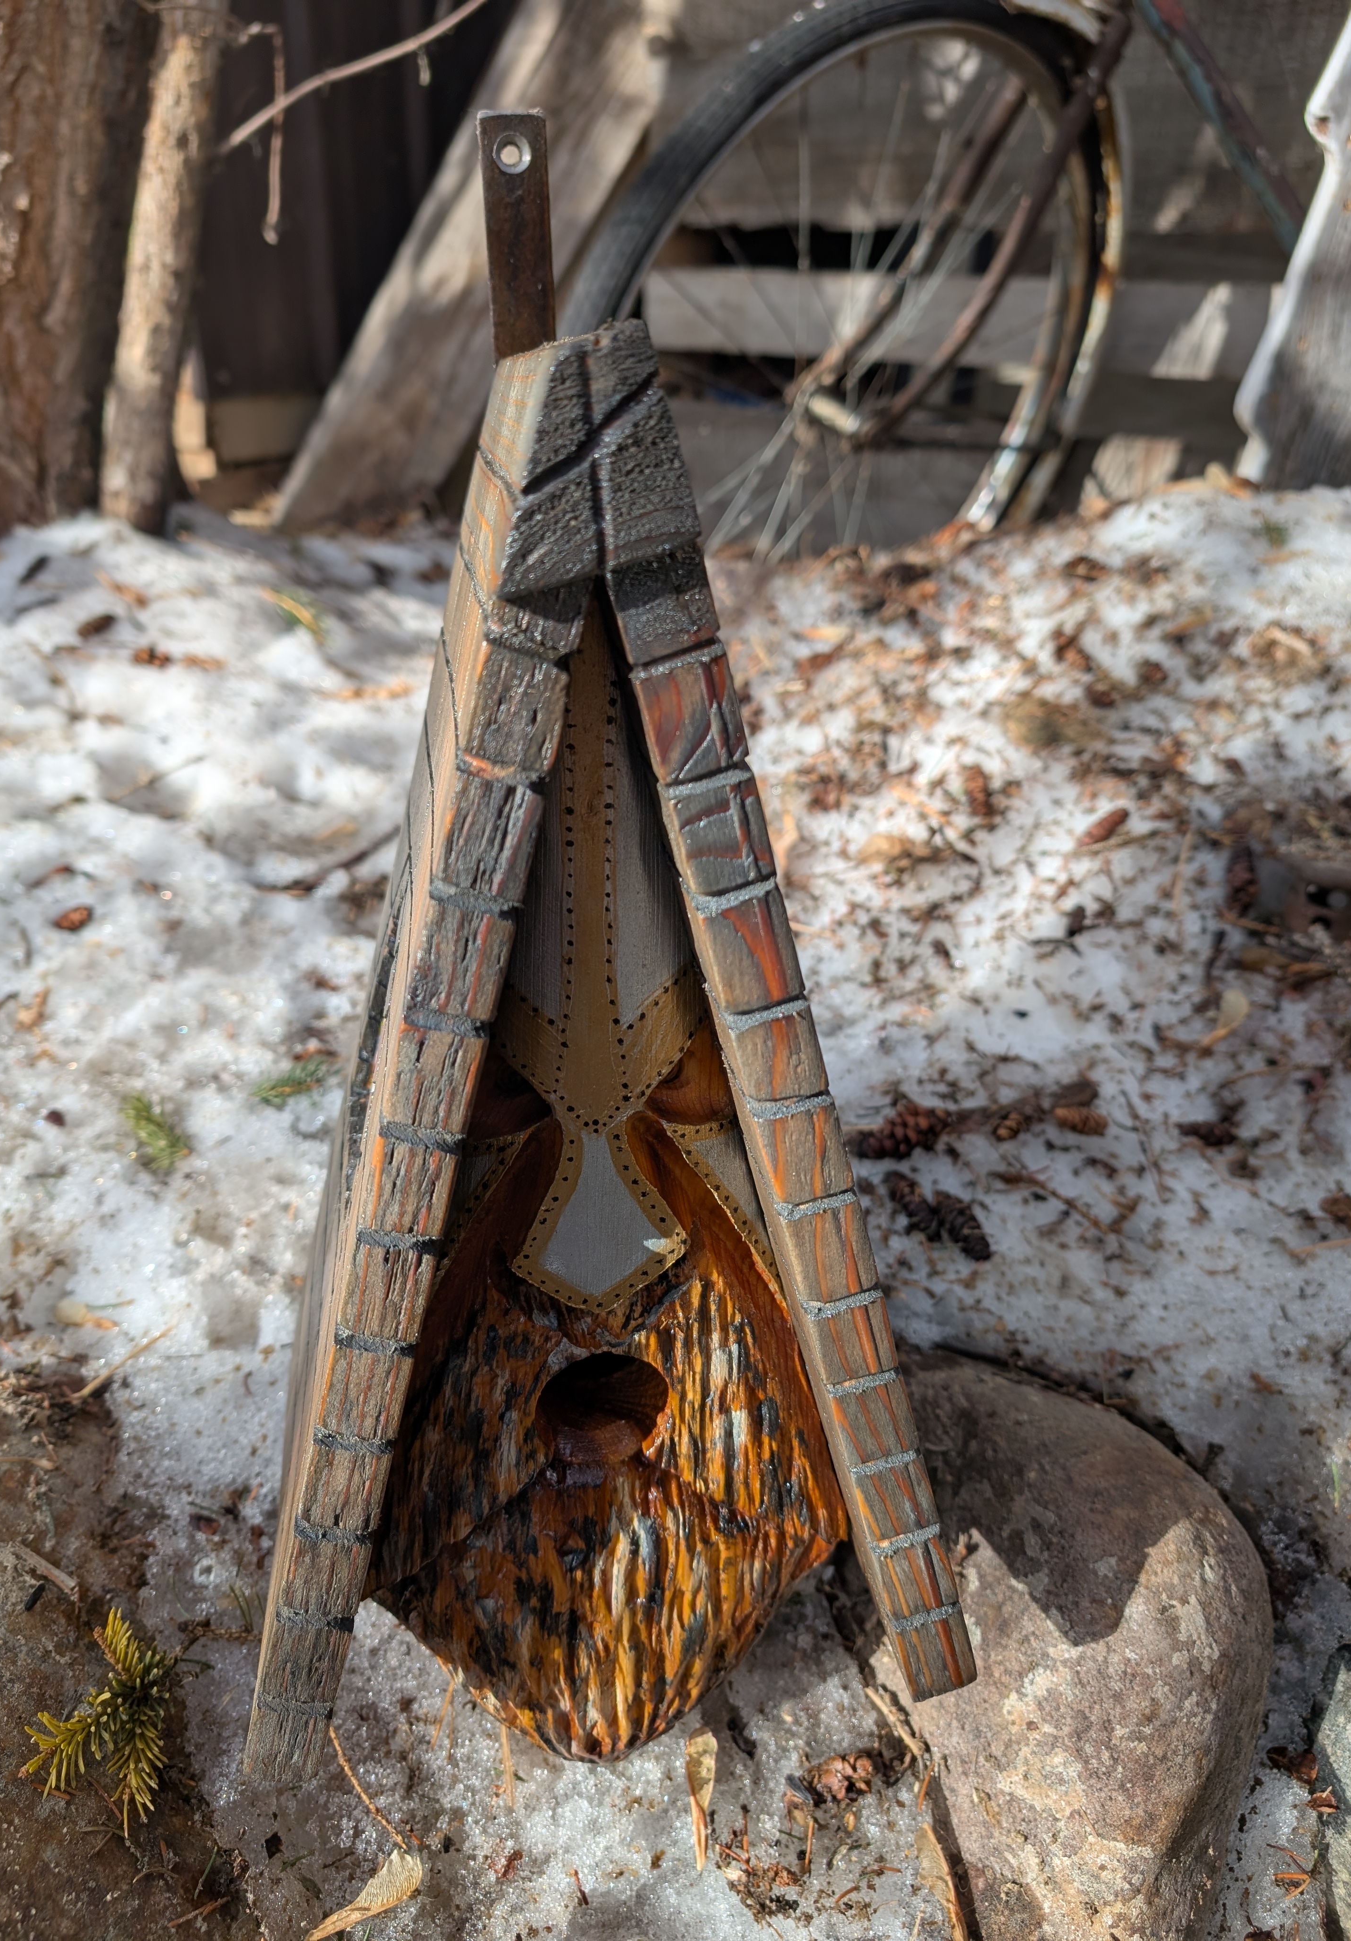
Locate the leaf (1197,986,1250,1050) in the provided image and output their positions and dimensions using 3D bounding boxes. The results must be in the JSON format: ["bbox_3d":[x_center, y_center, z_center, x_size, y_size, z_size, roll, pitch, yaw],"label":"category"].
[{"bbox_3d":[0.238,0.020,0.585,0.017,0.014,0.040,24,38,33],"label":"leaf"}]

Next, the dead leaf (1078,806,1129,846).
[{"bbox_3d":[0.258,-0.086,0.810,0.012,0.011,0.045,27,42,33],"label":"dead leaf"}]

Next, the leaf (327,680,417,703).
[{"bbox_3d":[-0.210,-0.194,0.935,0.058,0.010,0.018,-4,31,-7],"label":"leaf"}]

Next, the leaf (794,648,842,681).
[{"bbox_3d":[0.104,-0.221,0.970,0.022,0.014,0.042,24,38,33],"label":"leaf"}]

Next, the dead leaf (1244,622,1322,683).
[{"bbox_3d":[0.444,-0.233,0.985,0.048,0.030,0.042,11,32,17],"label":"dead leaf"}]

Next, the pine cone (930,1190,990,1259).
[{"bbox_3d":[0.120,0.106,0.565,0.013,0.013,0.038,-10,33,-17],"label":"pine cone"}]

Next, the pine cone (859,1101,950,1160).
[{"bbox_3d":[0.086,0.060,0.510,0.040,0.019,0.021,-11,33,-19],"label":"pine cone"}]

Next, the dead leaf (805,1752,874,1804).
[{"bbox_3d":[0.048,0.237,0.395,0.019,0.007,0.011,-13,31,-25],"label":"dead leaf"}]

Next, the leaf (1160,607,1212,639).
[{"bbox_3d":[0.390,-0.266,1.030,0.042,0.012,0.013,-23,38,-34],"label":"leaf"}]

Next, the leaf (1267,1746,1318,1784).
[{"bbox_3d":[0.188,0.242,0.410,0.015,0.005,0.008,20,33,32],"label":"leaf"}]

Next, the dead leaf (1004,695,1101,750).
[{"bbox_3d":[0.246,-0.163,0.885,0.057,0.020,0.048,0,31,0],"label":"dead leaf"}]

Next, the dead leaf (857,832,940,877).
[{"bbox_3d":[0.129,-0.067,0.785,0.045,0.016,0.026,10,35,13],"label":"dead leaf"}]

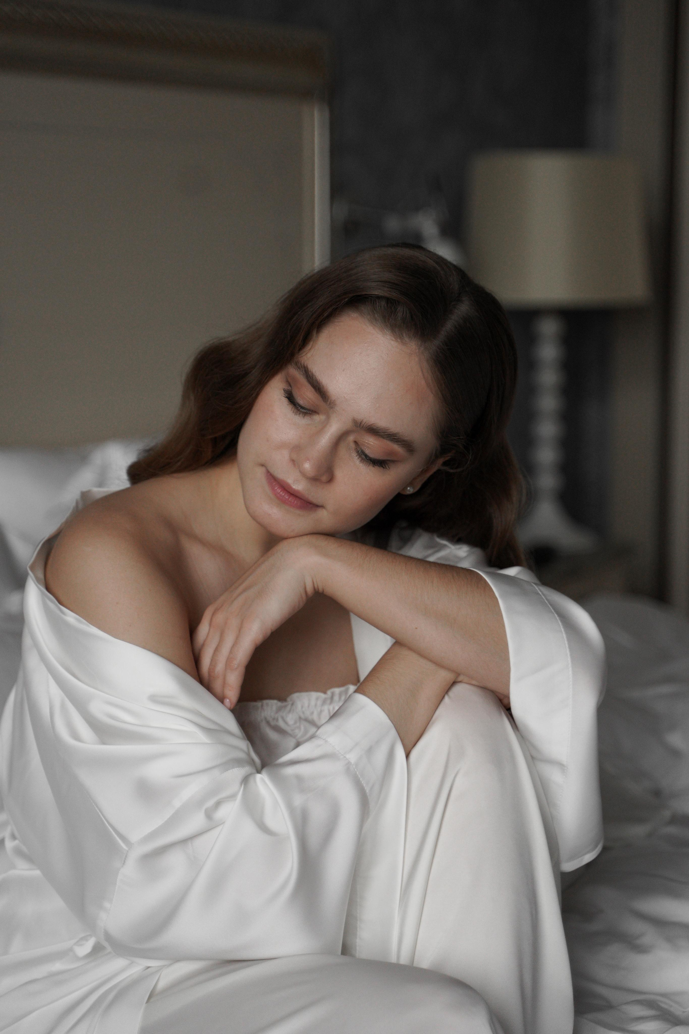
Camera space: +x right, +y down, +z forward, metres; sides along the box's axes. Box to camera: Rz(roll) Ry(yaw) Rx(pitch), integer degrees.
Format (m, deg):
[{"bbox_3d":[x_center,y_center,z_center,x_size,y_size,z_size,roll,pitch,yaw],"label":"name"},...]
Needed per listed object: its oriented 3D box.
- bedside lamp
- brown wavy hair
[{"bbox_3d":[0.364,-0.278,3.270,0.310,0.658,0.310,0,7,0],"label":"bedside lamp"},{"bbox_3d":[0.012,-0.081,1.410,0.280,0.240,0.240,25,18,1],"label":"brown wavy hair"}]

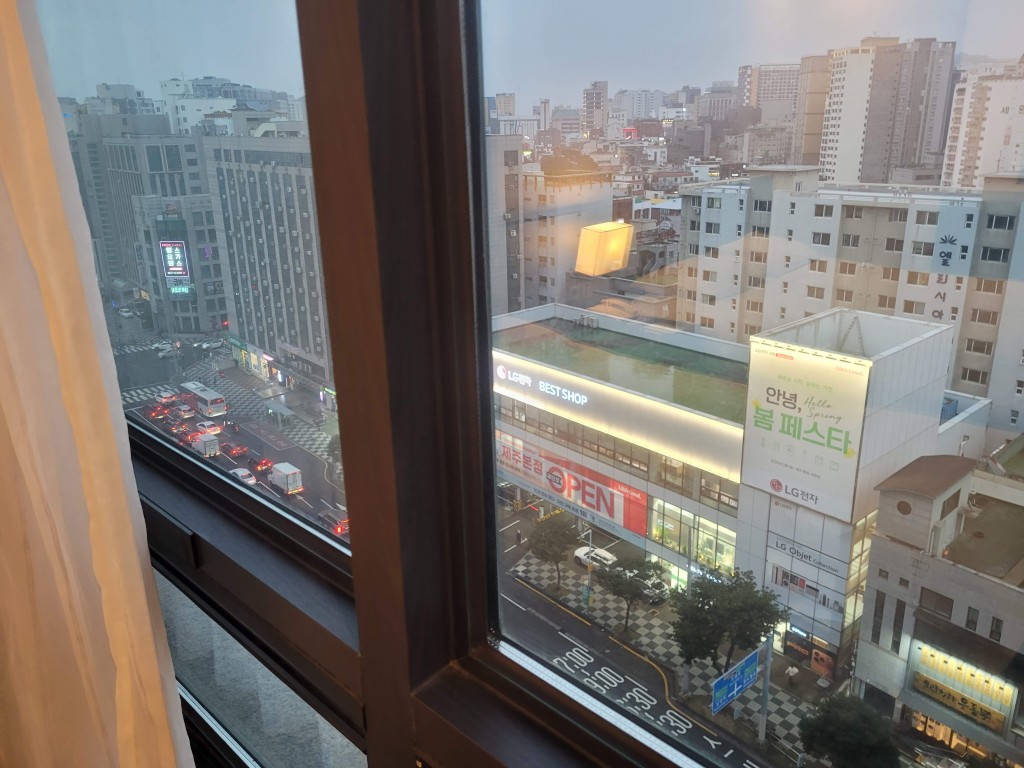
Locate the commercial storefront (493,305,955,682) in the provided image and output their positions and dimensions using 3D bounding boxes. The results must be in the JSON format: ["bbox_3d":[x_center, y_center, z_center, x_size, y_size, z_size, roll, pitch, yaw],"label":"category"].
[{"bbox_3d":[15.005,2.331,79.538,19.930,25.190,52.330,-16,23,-37],"label":"commercial storefront"}]

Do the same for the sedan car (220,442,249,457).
[{"bbox_3d":[-36.587,8.296,101.480,1.800,1.500,4.500,-18,24,-37],"label":"sedan car"}]

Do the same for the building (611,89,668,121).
[{"bbox_3d":[131.199,-287.087,803.511,49.000,36.500,15.000,-1,18,3],"label":"building"}]

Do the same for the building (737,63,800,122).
[{"bbox_3d":[229.581,-256.463,683.259,46.000,48.000,24.000,-9,20,-19],"label":"building"}]

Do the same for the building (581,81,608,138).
[{"bbox_3d":[56.119,-178.062,512.788,14.500,41.000,13.000,3,19,15],"label":"building"}]

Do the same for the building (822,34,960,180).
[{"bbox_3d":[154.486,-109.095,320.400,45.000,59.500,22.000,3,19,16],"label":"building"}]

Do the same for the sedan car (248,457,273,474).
[{"bbox_3d":[-31.759,9.837,96.475,1.750,1.500,4.200,-18,24,-37],"label":"sedan car"}]

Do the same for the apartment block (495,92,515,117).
[{"bbox_3d":[-6.056,-254.907,754.550,18.500,55.000,15.000,-2,19,0],"label":"apartment block"}]

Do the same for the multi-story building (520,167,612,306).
[{"bbox_3d":[8.869,-17.681,127.571,12.200,33.120,10.000,-16,23,-37],"label":"multi-story building"}]

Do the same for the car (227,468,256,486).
[{"bbox_3d":[-32.507,11.232,92.623,1.830,1.460,4.750,-18,24,-37],"label":"car"}]

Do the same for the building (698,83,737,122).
[{"bbox_3d":[185.323,-255.076,699.590,32.000,36.000,20.000,-9,20,-19],"label":"building"}]

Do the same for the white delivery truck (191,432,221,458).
[{"bbox_3d":[-40.271,7.958,101.300,1.740,2.550,5.100,-18,24,-37],"label":"white delivery truck"}]

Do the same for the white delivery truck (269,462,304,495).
[{"bbox_3d":[-26.552,11.043,90.483,1.760,2.750,5.200,-18,24,-37],"label":"white delivery truck"}]

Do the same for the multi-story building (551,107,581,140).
[{"bbox_3d":[45.468,-209.441,643.736,23.000,42.000,18.000,-1,19,4],"label":"multi-story building"}]

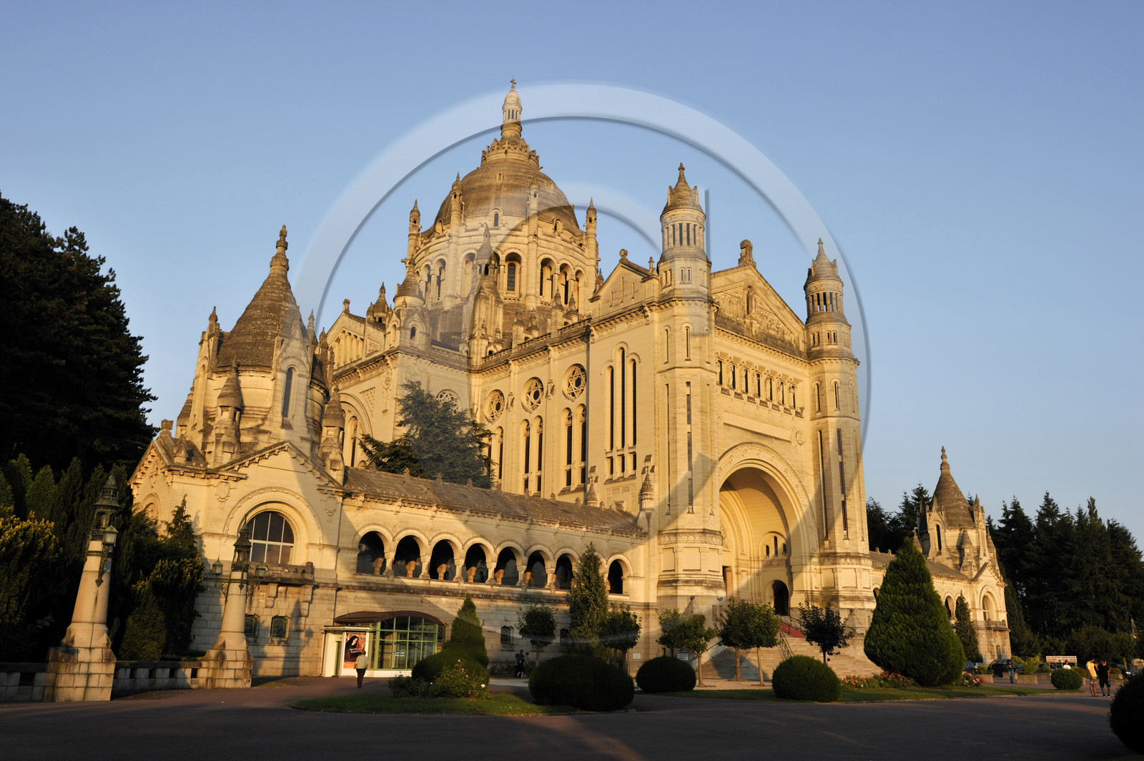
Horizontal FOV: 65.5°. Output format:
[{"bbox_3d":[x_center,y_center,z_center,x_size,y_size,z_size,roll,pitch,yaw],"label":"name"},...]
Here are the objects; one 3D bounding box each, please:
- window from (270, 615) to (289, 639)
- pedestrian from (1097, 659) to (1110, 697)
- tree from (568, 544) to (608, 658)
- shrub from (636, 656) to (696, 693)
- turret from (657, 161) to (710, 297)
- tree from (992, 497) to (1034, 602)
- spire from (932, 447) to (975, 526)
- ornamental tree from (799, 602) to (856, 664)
[{"bbox_3d":[-17.769,14.972,53.963,1.150,1.500,0.300,16,-22,-40],"label":"window"},{"bbox_3d":[25.793,14.428,43.121,0.560,1.730,0.400,-5,-18,21],"label":"pedestrian"},{"bbox_3d":[1.200,17.130,66.281,2.999,9.778,2.999,1,-17,0],"label":"tree"},{"bbox_3d":[4.579,14.346,43.374,2.900,1.750,2.900,1,-17,0],"label":"shrub"},{"bbox_3d":[11.341,-14.980,90.989,5.232,16.050,5.232,1,-17,0],"label":"turret"},{"bbox_3d":[71.300,32.430,143.424,7.200,27.200,7.200,16,-22,-40],"label":"tree"},{"bbox_3d":[57.471,16.383,136.469,6.900,12.600,6.900,16,-22,-40],"label":"spire"},{"bbox_3d":[15.557,16.265,55.049,3.200,4.883,3.000,-3,-18,15],"label":"ornamental tree"}]

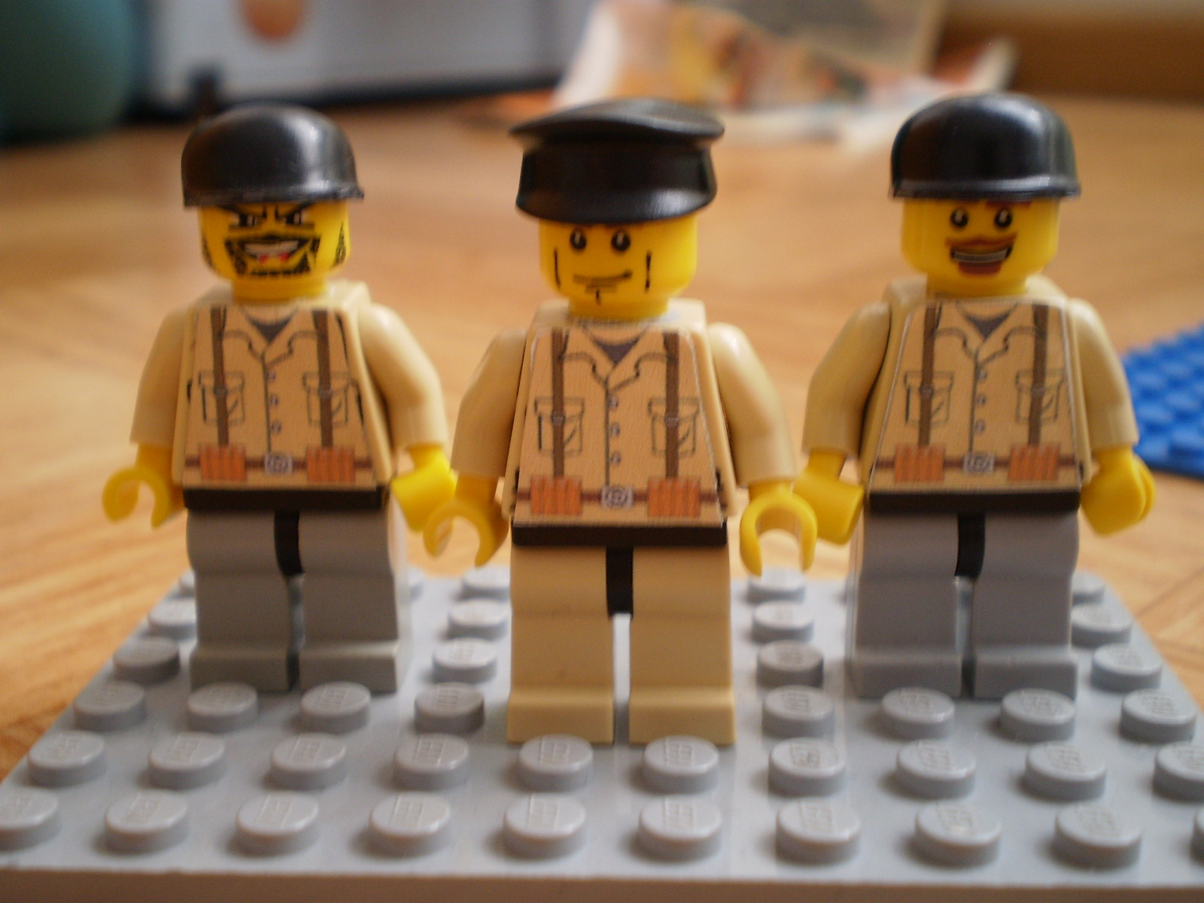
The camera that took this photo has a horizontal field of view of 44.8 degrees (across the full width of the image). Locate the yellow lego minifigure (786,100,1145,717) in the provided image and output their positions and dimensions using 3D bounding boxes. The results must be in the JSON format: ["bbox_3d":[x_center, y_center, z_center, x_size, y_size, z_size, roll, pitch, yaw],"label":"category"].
[{"bbox_3d":[0.025,-0.003,0.102,0.024,0.042,0.015,0,15,3],"label":"yellow lego minifigure"}]

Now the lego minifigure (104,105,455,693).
[{"bbox_3d":[-0.022,-0.003,0.104,0.024,0.042,0.015,0,15,3],"label":"lego minifigure"}]

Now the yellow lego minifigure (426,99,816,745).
[{"bbox_3d":[0.001,-0.001,0.095,0.024,0.042,0.015,0,15,3],"label":"yellow lego minifigure"}]

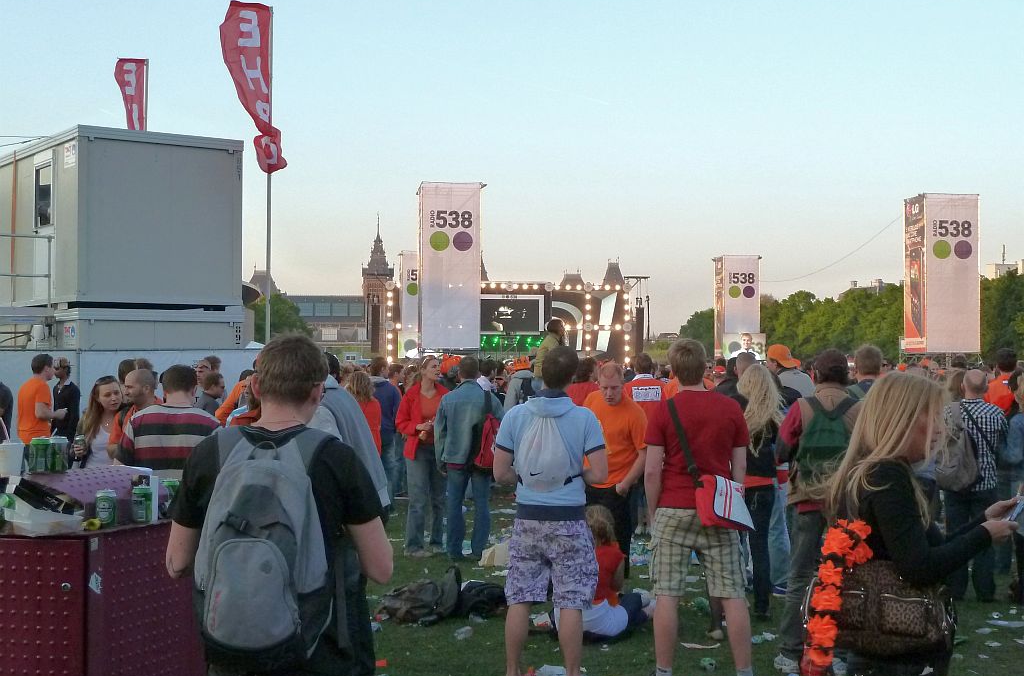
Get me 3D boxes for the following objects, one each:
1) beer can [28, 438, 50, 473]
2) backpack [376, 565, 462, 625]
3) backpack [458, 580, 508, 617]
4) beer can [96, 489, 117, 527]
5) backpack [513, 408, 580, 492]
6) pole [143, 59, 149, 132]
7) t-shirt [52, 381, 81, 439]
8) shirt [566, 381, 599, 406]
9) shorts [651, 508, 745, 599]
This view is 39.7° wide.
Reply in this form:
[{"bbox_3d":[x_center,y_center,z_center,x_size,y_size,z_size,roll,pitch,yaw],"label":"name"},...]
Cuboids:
[{"bbox_3d":[-1.550,0.386,4.660,0.066,0.116,0.066,0,-1,-17],"label":"beer can"},{"bbox_3d":[-0.625,1.727,9.600,0.560,0.340,0.270,0,-45,0],"label":"backpack"},{"bbox_3d":[-0.172,1.768,9.600,0.400,0.230,0.330,0,-1,0],"label":"backpack"},{"bbox_3d":[-1.330,0.558,4.660,0.066,0.115,0.066,0,-1,-12],"label":"beer can"},{"bbox_3d":[0.174,0.567,7.150,0.330,0.420,0.140,0,-1,0],"label":"backpack"},{"bbox_3d":[-7.966,-1.981,30.950,0.080,8.200,0.080,0,-1,0],"label":"pole"},{"bbox_3d":[-4.769,0.797,15.200,0.470,0.700,0.290,-1,-1,37],"label":"t-shirt"},{"bbox_3d":[0.638,0.706,12.000,0.480,0.680,0.280,0,-1,3],"label":"shirt"},{"bbox_3d":[0.963,1.108,7.370,0.480,0.490,0.320,0,-1,3],"label":"shorts"}]

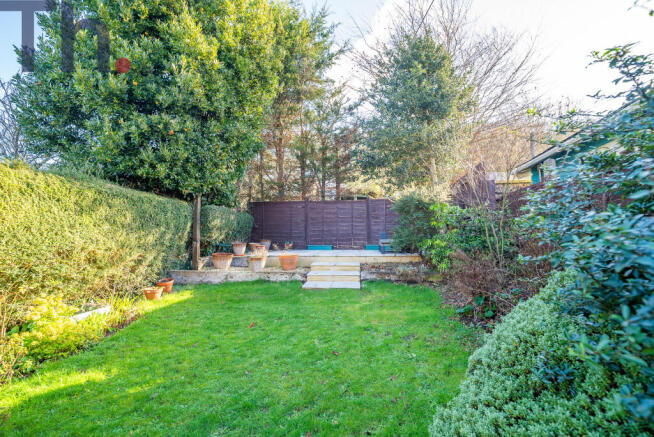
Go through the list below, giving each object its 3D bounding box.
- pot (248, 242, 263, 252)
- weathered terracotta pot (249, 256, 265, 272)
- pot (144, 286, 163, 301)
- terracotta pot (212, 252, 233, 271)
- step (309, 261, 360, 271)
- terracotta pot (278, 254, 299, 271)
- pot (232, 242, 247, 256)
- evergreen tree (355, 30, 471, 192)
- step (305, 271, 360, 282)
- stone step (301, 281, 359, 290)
[{"bbox_3d":[-2.010,0.860,8.200,0.355,0.290,0.355,0,0,0],"label":"pot"},{"bbox_3d":[-1.690,1.075,6.970,0.390,0.360,0.390,0,0,0],"label":"weathered terracotta pot"},{"bbox_3d":[-3.250,1.410,5.450,0.295,0.210,0.295,0,0,0],"label":"pot"},{"bbox_3d":[-2.620,1.075,7.300,0.510,0.360,0.510,0,0,0],"label":"terracotta pot"},{"bbox_3d":[0.245,1.240,7.420,1.200,0.145,0.520,0,0,5],"label":"step"},{"bbox_3d":[-0.945,1.075,7.180,0.500,0.360,0.500,0,0,0],"label":"terracotta pot"},{"bbox_3d":[-2.380,0.840,7.900,0.385,0.320,0.385,0,0,0],"label":"pot"},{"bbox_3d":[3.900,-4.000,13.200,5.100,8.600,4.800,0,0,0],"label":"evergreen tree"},{"bbox_3d":[0.185,1.385,6.930,1.200,0.150,0.550,0,0,5],"label":"step"},{"bbox_3d":[0.125,1.500,6.370,1.200,0.080,0.580,0,0,5],"label":"stone step"}]

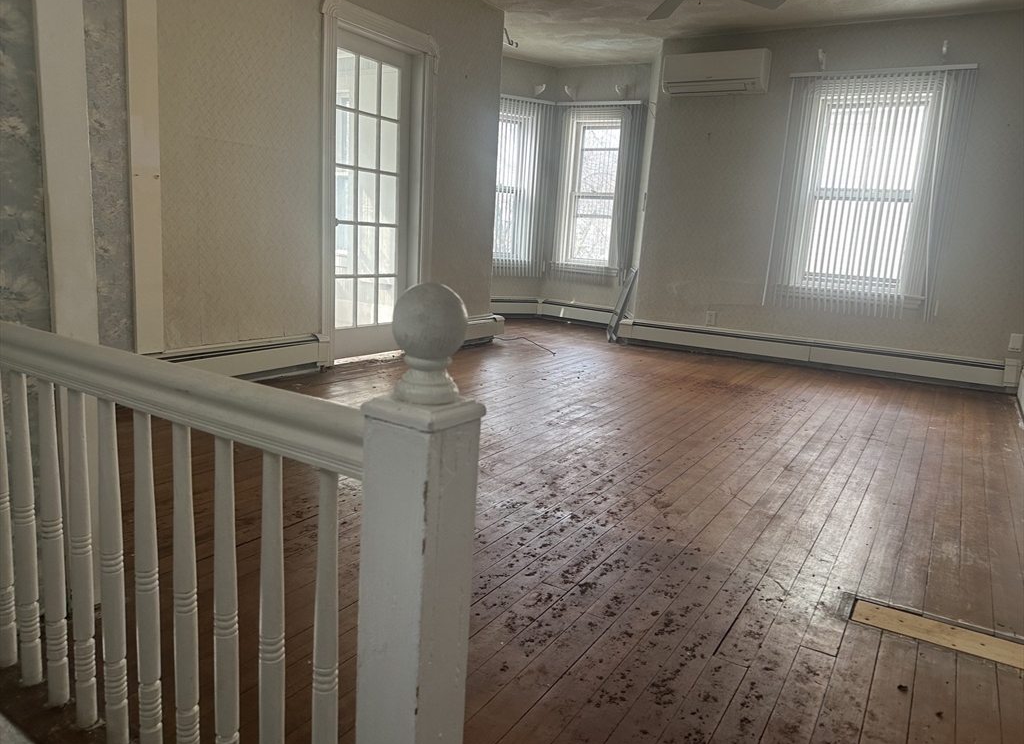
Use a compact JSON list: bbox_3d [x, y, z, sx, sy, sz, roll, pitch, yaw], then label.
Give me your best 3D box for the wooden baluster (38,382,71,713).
[{"bbox_3d":[-0.787,0.302,1.218,0.035,0.599,0.035,10,13,31],"label":"wooden baluster"}]

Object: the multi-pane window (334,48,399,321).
[{"bbox_3d":[-0.981,-1.169,4.745,0.040,1.733,0.566,10,13,31],"label":"multi-pane window"}]

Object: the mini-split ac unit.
[{"bbox_3d":[1.599,-2.322,5.569,0.783,0.287,0.225,10,12,29],"label":"mini-split ac unit"}]

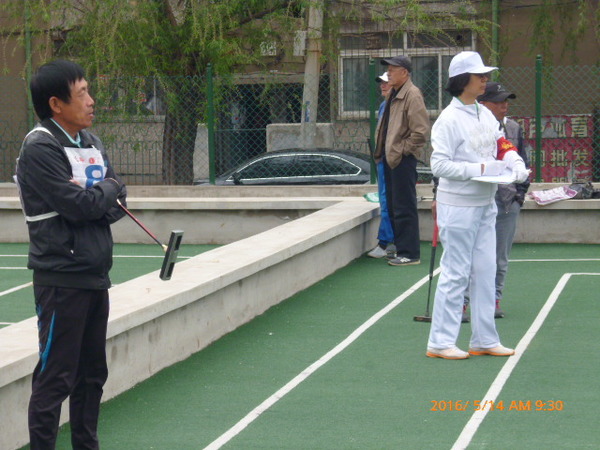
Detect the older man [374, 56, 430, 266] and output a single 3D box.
[{"bbox_3d":[0.848,-0.548,15.356,0.380,1.714,0.500,-3,5,-25],"label":"older man"}]

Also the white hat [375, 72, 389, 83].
[{"bbox_3d":[0.776,-1.270,15.844,0.265,0.116,0.180,-3,5,-22],"label":"white hat"}]

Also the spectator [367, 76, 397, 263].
[{"bbox_3d":[0.766,-0.529,15.905,0.360,1.594,0.470,-3,5,-25],"label":"spectator"}]

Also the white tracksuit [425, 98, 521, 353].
[{"bbox_3d":[0.953,-0.005,10.067,0.440,1.396,0.480,1,5,24],"label":"white tracksuit"}]

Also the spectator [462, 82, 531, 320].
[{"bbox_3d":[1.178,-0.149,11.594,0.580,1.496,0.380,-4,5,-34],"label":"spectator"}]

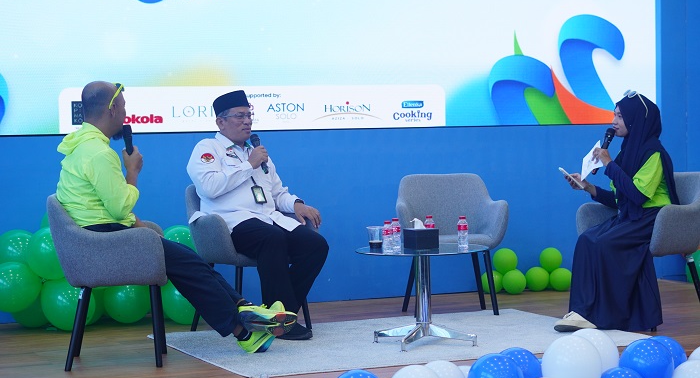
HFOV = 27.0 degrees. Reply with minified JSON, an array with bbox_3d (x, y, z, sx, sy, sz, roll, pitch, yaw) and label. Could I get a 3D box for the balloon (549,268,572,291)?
[{"bbox_3d":[1.359,0.584,9.360,0.151,0.151,0.151,-1,2,0],"label":"balloon"}]

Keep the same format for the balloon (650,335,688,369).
[{"bbox_3d":[1.441,0.781,6.680,0.225,0.228,0.225,-1,3,0],"label":"balloon"}]

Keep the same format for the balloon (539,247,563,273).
[{"bbox_3d":[1.322,0.463,9.580,0.148,0.160,0.148,-1,3,0],"label":"balloon"}]

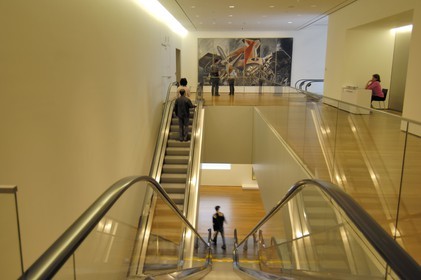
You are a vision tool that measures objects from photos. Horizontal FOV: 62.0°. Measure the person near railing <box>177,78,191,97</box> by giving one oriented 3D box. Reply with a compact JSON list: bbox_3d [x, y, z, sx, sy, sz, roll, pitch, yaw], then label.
[{"bbox_3d":[-0.991,-1.443,13.015,0.500,1.660,0.340,0,11,2],"label":"person near railing"}]

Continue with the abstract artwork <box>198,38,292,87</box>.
[{"bbox_3d":[2.005,-4.521,20.524,5.490,2.750,0.070,0,11,2],"label":"abstract artwork"}]

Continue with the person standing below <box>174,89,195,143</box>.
[{"bbox_3d":[-0.894,-0.848,12.193,0.660,1.800,0.420,0,11,2],"label":"person standing below"}]

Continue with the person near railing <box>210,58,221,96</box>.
[{"bbox_3d":[0.256,-3.217,18.277,0.520,1.840,0.380,10,15,41],"label":"person near railing"}]

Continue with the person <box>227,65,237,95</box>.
[{"bbox_3d":[1.127,-3.227,18.806,0.480,1.650,0.340,-2,12,-8],"label":"person"}]

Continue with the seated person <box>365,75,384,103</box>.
[{"bbox_3d":[5.762,-1.671,12.270,0.620,1.200,0.450,1,11,4],"label":"seated person"}]

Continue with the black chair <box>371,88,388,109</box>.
[{"bbox_3d":[5.969,-1.458,12.357,0.490,0.750,0.460,1,11,4],"label":"black chair"}]

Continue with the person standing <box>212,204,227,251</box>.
[{"bbox_3d":[0.337,3.482,13.914,0.560,1.770,0.550,-5,12,-23],"label":"person standing"}]

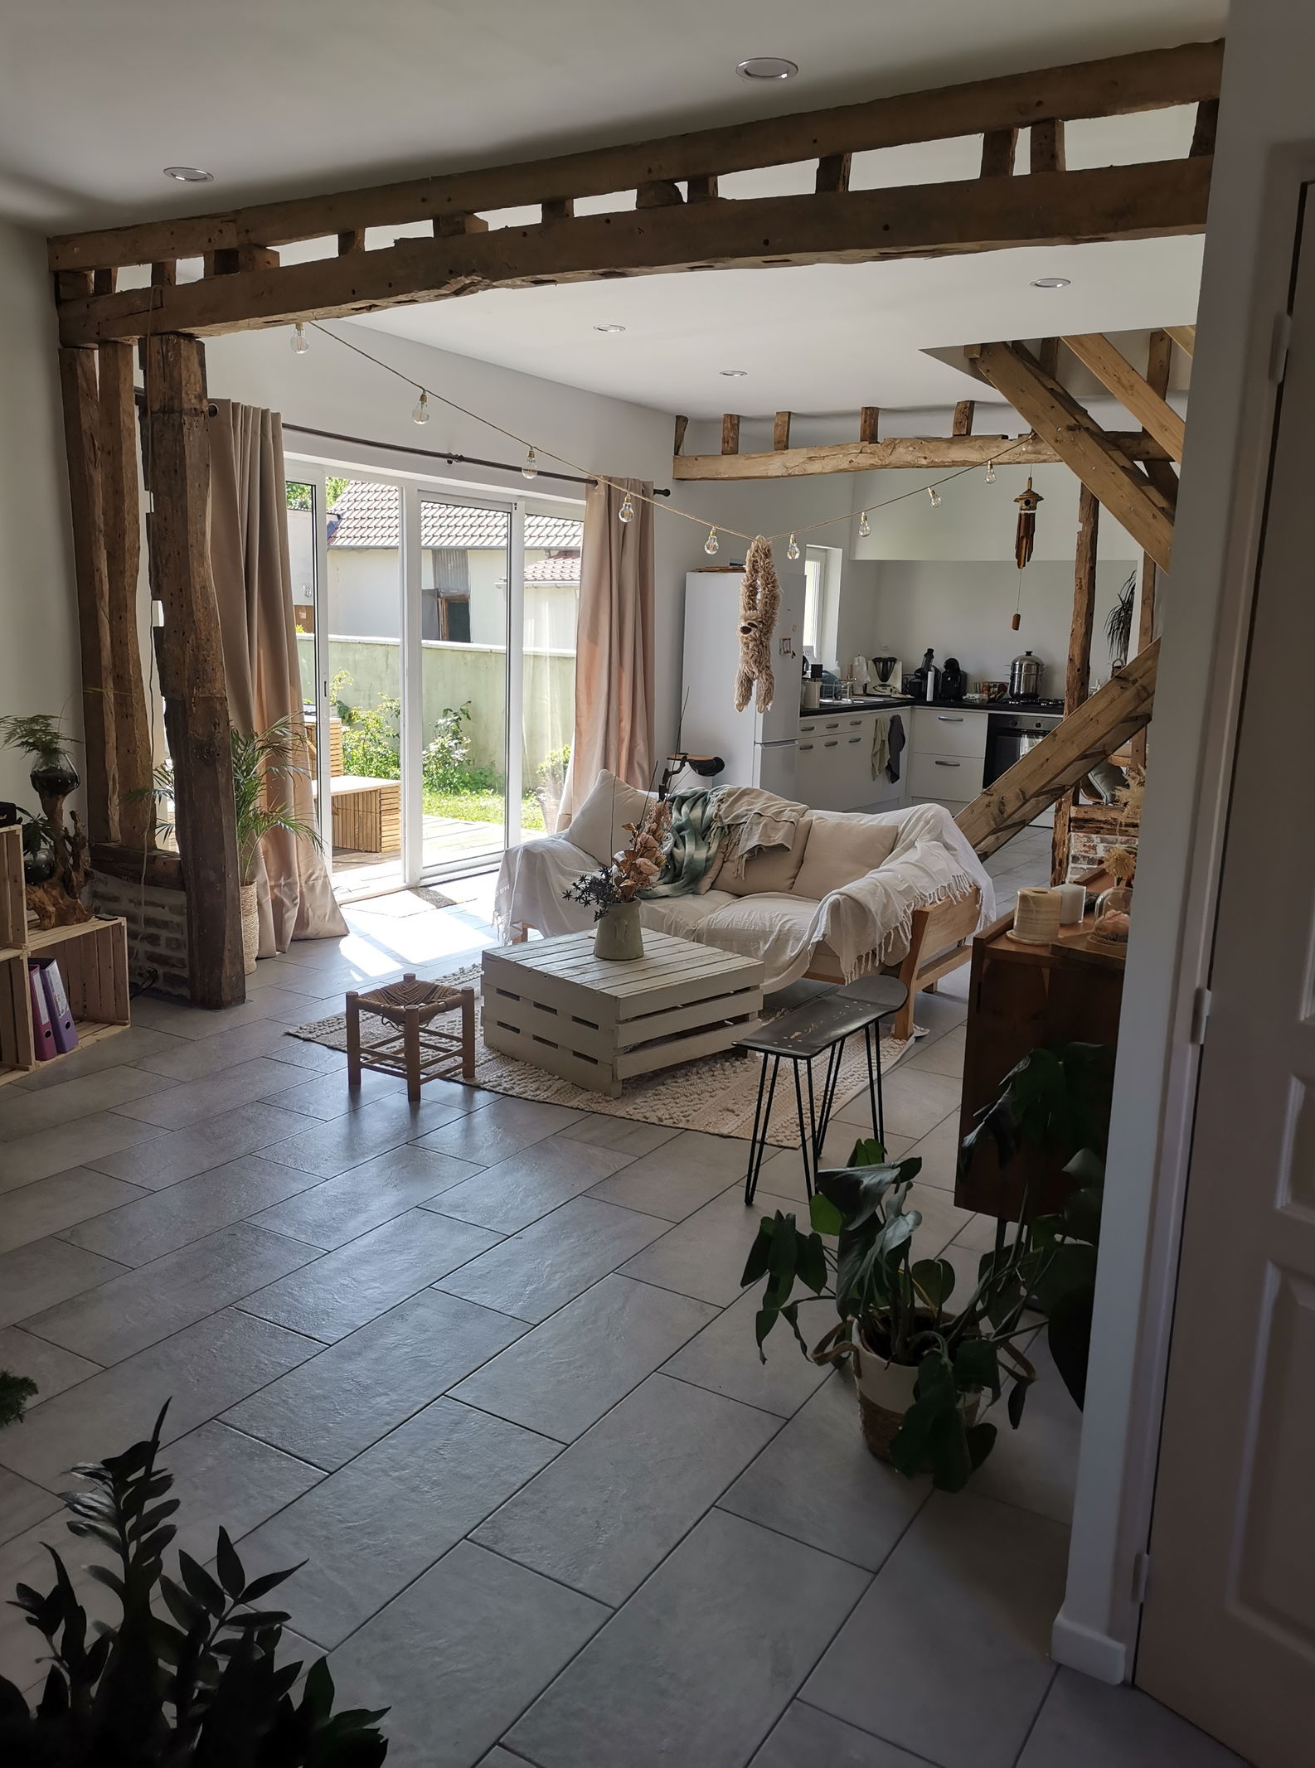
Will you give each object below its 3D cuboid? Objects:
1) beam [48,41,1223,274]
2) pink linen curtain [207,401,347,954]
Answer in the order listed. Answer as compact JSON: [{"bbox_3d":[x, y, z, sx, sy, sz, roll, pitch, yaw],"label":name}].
[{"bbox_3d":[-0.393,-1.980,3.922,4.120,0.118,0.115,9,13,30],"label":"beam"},{"bbox_3d":[-1.637,-0.858,5.913,0.260,2.280,0.600,9,13,31],"label":"pink linen curtain"}]

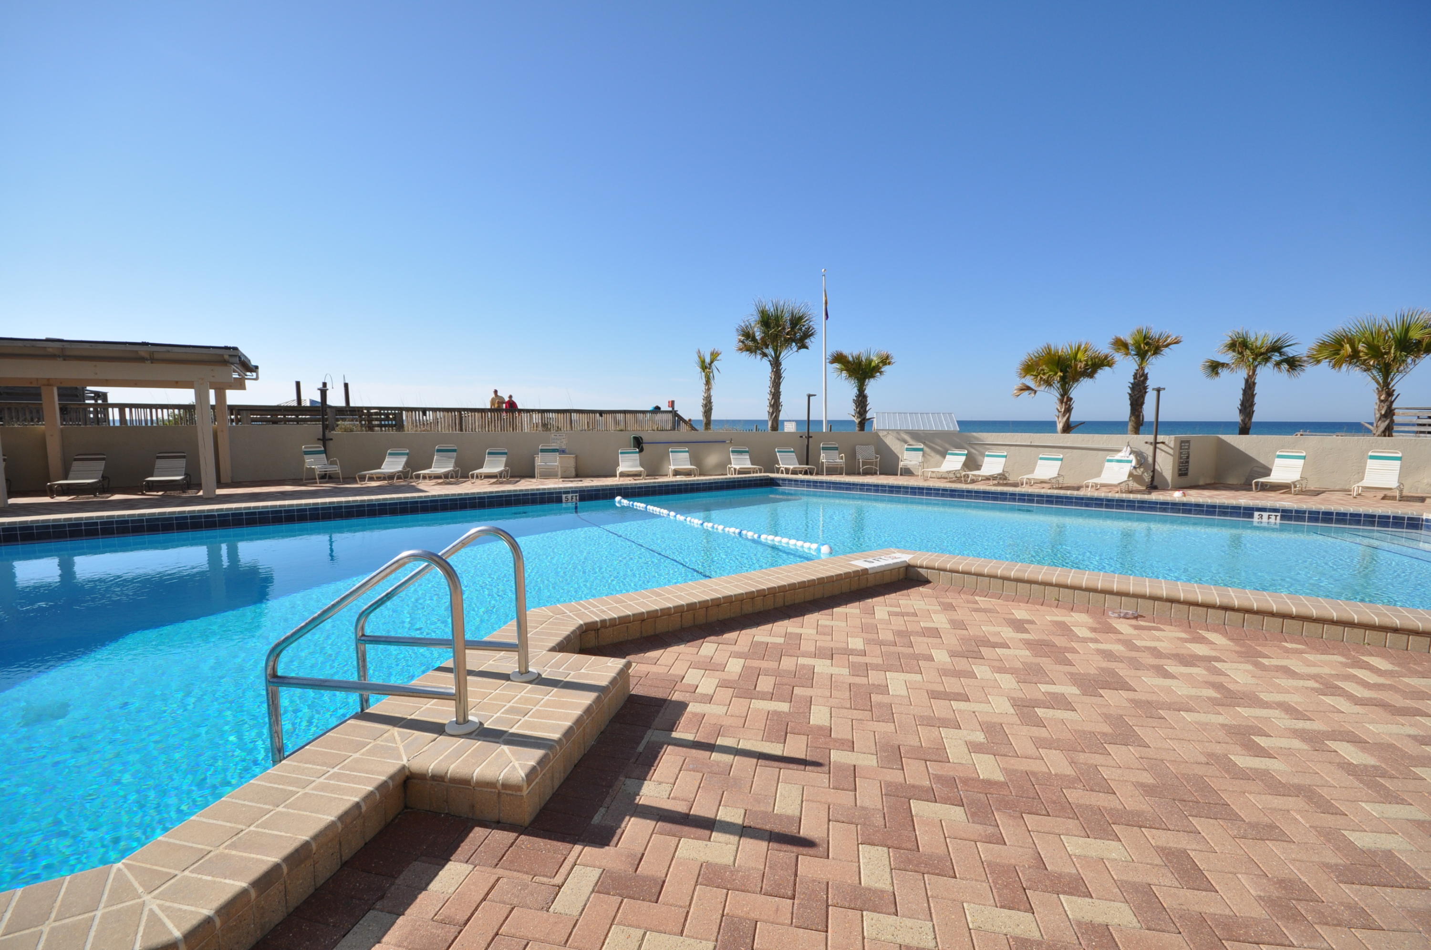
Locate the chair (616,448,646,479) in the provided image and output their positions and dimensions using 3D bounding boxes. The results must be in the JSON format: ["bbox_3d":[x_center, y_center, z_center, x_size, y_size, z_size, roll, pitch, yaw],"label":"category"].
[{"bbox_3d":[-2.244,-0.307,15.786,0.660,0.769,1.580,-1,5,-10],"label":"chair"}]

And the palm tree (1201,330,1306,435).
[{"bbox_3d":[15.341,-2.100,17.176,2.150,4.076,2.100,5,7,41],"label":"palm tree"}]

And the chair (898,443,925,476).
[{"bbox_3d":[5.371,-0.405,16.330,0.600,0.900,0.660,3,6,28],"label":"chair"}]

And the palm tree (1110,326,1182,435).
[{"bbox_3d":[14.328,-2.568,20.349,2.000,4.895,2.000,4,7,35],"label":"palm tree"}]

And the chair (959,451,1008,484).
[{"bbox_3d":[6.994,-0.187,15.325,0.671,0.815,1.568,5,7,42],"label":"chair"}]

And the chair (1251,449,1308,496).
[{"bbox_3d":[12.516,-0.083,13.144,1.469,0.883,0.640,-4,7,-37],"label":"chair"}]

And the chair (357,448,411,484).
[{"bbox_3d":[-8.237,-0.237,14.861,0.660,0.790,1.580,-1,5,-9],"label":"chair"}]

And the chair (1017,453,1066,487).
[{"bbox_3d":[7.982,-0.090,14.502,0.671,0.781,1.604,5,7,41],"label":"chair"}]

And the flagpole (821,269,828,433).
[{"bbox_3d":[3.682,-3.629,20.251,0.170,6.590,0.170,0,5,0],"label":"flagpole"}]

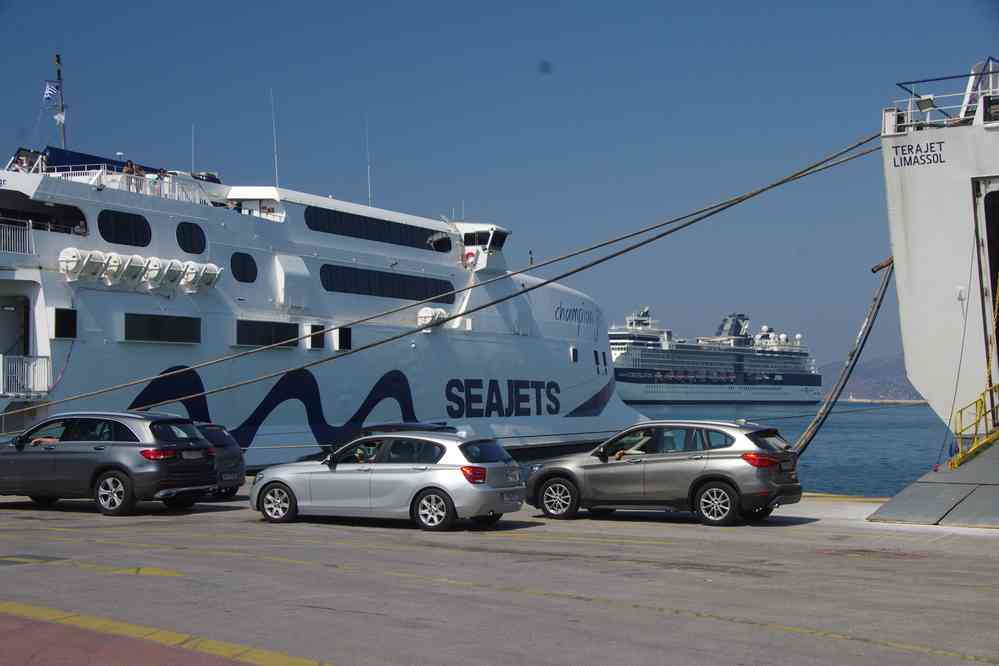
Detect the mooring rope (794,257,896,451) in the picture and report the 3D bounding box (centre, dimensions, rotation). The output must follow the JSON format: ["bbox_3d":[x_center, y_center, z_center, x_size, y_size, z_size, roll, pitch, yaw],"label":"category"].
[{"bbox_3d":[7.353,0.639,34.448,0.350,0.550,7.510,-1,36,36],"label":"mooring rope"}]

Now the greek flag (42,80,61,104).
[{"bbox_3d":[-21.991,-11.791,79.000,0.900,1.200,0.300,1,-2,-16],"label":"greek flag"}]

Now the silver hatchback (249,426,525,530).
[{"bbox_3d":[-1.784,2.256,25.094,4.324,1.425,1.790,-1,-3,25],"label":"silver hatchback"}]

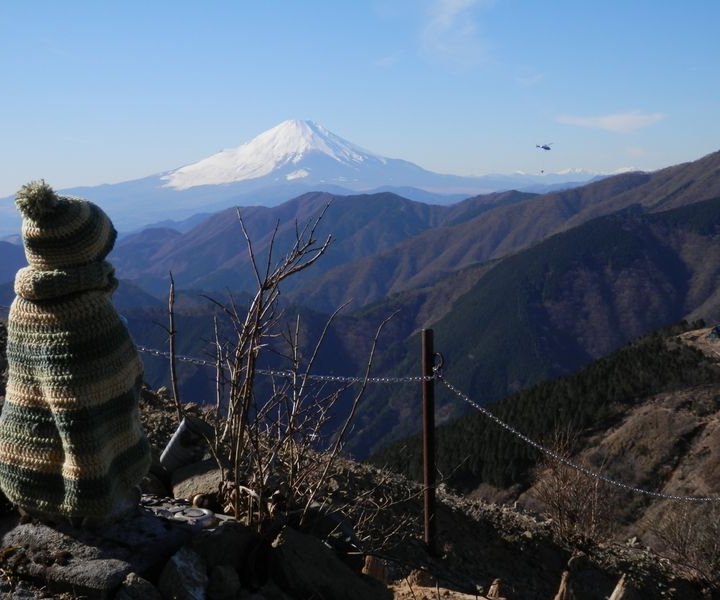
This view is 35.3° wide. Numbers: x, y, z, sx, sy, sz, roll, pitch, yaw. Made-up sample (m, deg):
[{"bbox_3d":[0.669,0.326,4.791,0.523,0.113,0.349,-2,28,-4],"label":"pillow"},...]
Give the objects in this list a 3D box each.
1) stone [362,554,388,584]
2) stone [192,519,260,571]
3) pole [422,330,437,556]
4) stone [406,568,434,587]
[{"bbox_3d":[0.056,0.976,4.100,0.092,0.100,0.085,0,6,0],"label":"stone"},{"bbox_3d":[-0.172,0.313,1.450,0.088,0.058,0.080,0,6,0],"label":"stone"},{"bbox_3d":[0.290,0.594,4.750,0.050,0.950,0.050,0,6,0],"label":"pole"},{"bbox_3d":[0.224,1.029,4.200,0.105,0.065,0.090,0,6,0],"label":"stone"}]

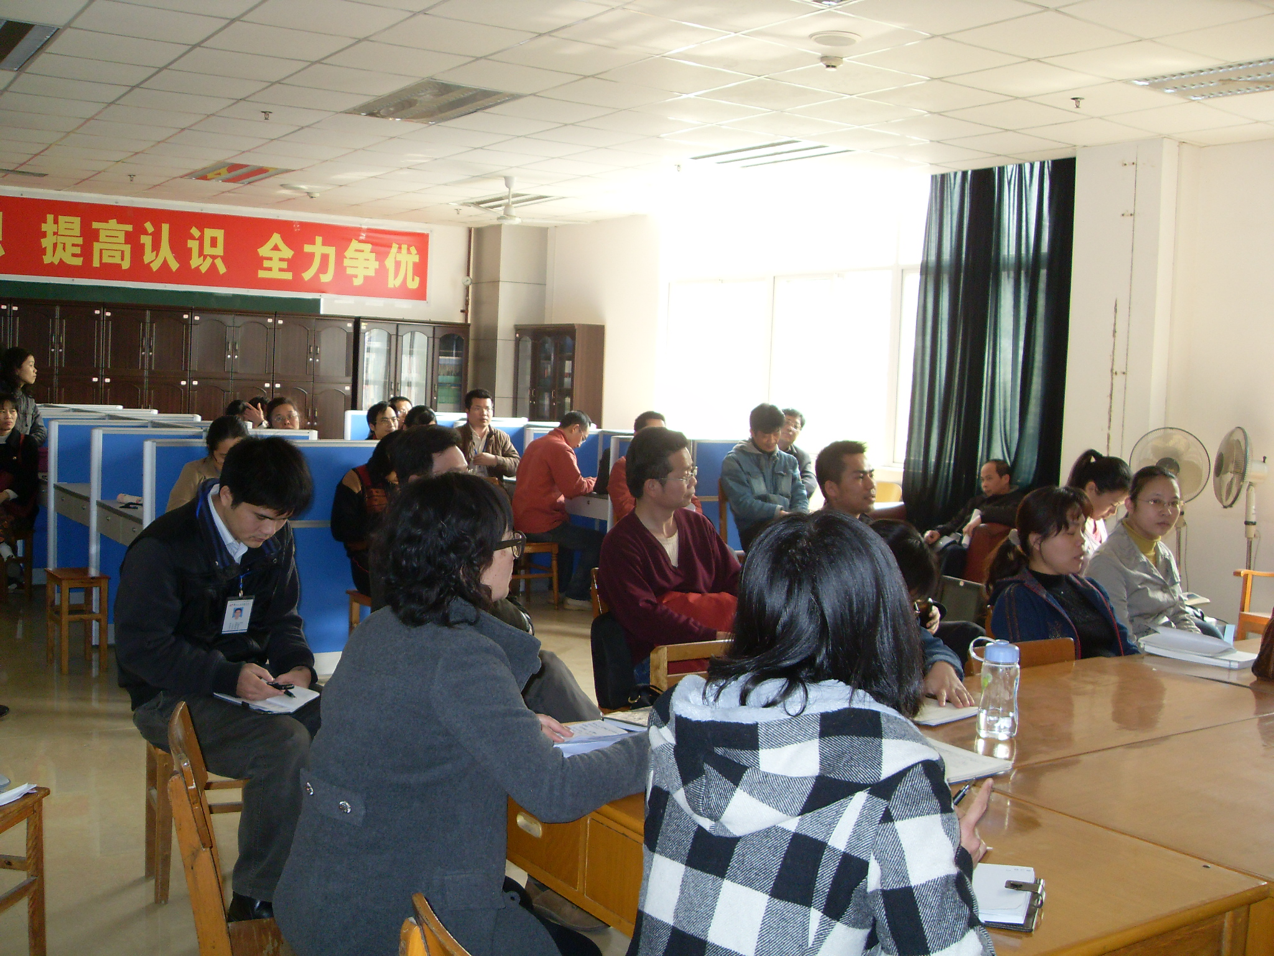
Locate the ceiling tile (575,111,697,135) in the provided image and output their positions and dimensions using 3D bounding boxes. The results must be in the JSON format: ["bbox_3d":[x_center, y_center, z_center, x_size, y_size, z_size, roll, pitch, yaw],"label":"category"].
[{"bbox_3d":[0.015,-2.140,7.790,0.595,0.020,0.595,-1,6,-33],"label":"ceiling tile"}]

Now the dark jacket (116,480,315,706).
[{"bbox_3d":[-0.986,0.272,3.000,0.480,0.540,0.420,-2,6,-43],"label":"dark jacket"}]

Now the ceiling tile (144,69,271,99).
[{"bbox_3d":[-2.295,-2.097,6.852,0.600,0.022,0.600,-1,6,-34],"label":"ceiling tile"}]

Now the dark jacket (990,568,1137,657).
[{"bbox_3d":[1.150,0.388,3.474,0.460,0.480,0.330,-1,6,-38],"label":"dark jacket"}]

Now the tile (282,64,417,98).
[{"bbox_3d":[-1.479,-2.054,6.639,0.600,0.022,0.600,-1,6,-34],"label":"tile"}]

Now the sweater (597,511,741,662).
[{"bbox_3d":[0.110,0.329,3.784,0.360,0.490,0.460,7,6,43],"label":"sweater"}]

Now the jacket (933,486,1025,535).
[{"bbox_3d":[2.052,0.232,7.600,0.480,0.480,0.550,-1,6,-37],"label":"jacket"}]

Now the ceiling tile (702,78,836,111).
[{"bbox_3d":[0.702,-2.022,6.772,0.600,0.025,0.600,-1,5,-33],"label":"ceiling tile"}]

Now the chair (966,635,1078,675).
[{"bbox_3d":[1.144,0.870,3.368,0.430,0.810,0.470,-1,6,-33],"label":"chair"}]

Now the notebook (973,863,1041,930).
[{"bbox_3d":[0.487,0.604,1.894,0.170,0.015,0.223,4,5,20],"label":"notebook"}]

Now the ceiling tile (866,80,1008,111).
[{"bbox_3d":[1.565,-1.992,6.741,0.600,0.030,0.600,-1,6,-34],"label":"ceiling tile"}]

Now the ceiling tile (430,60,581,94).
[{"bbox_3d":[-0.642,-2.010,6.441,0.600,0.022,0.600,-1,6,-34],"label":"ceiling tile"}]

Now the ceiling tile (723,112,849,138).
[{"bbox_3d":[0.885,-2.083,7.616,0.595,0.020,0.595,-1,6,-33],"label":"ceiling tile"}]

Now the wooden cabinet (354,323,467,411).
[{"bbox_3d":[-2.373,-0.628,13.112,1.200,1.940,0.400,-1,5,-33],"label":"wooden cabinet"}]

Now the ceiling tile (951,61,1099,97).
[{"bbox_3d":[1.869,-1.908,6.180,0.600,0.020,0.600,-1,6,-33],"label":"ceiling tile"}]

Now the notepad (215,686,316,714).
[{"bbox_3d":[-1.020,0.598,3.545,0.280,0.022,0.195,5,6,25],"label":"notepad"}]

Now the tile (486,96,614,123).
[{"bbox_3d":[-0.492,-2.129,7.461,0.595,0.020,0.595,-1,6,-33],"label":"tile"}]

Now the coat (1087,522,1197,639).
[{"bbox_3d":[1.650,0.422,4.200,0.450,0.570,0.370,-1,6,-37],"label":"coat"}]

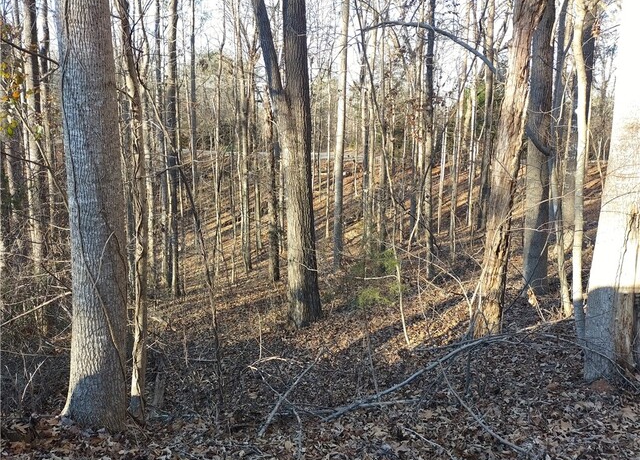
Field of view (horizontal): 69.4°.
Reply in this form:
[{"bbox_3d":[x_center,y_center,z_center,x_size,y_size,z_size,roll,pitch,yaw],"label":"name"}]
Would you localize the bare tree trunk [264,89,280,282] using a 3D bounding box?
[{"bbox_3d":[-1.065,-0.950,10.000,0.260,4.180,0.250,-2,5,0],"label":"bare tree trunk"}]

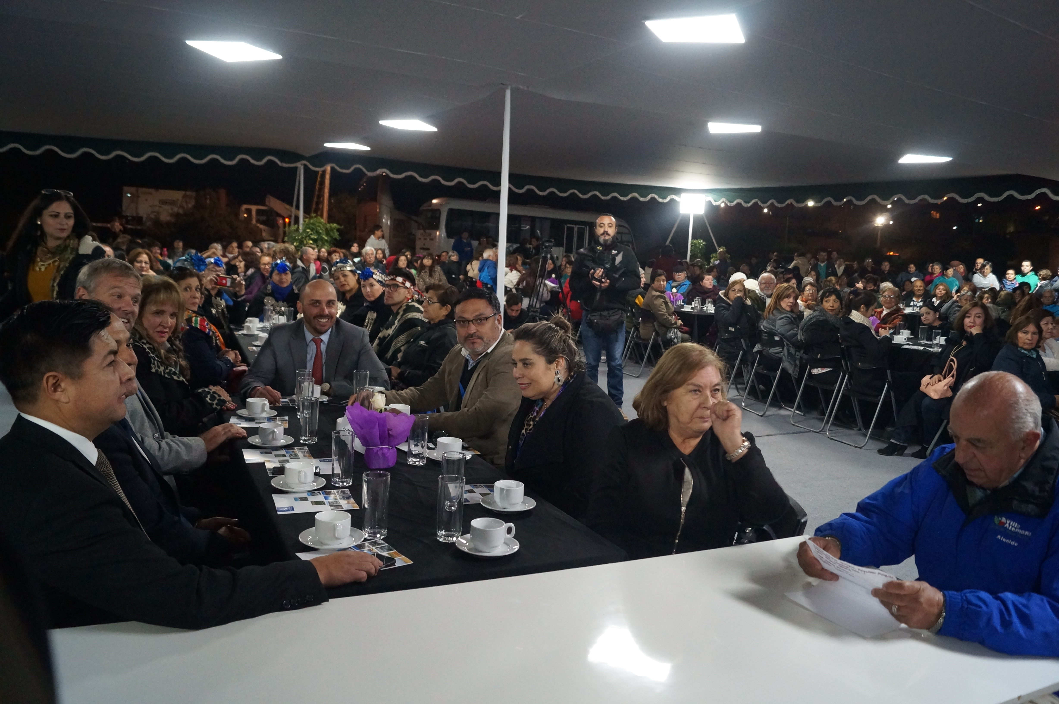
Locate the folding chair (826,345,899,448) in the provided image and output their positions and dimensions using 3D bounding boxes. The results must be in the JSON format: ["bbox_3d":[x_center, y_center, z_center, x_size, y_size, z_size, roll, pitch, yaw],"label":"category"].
[{"bbox_3d":[2.835,0.339,6.611,0.480,0.790,0.450,-1,9,-25],"label":"folding chair"}]

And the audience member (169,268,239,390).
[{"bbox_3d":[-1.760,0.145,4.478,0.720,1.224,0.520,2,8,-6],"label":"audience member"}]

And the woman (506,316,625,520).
[{"bbox_3d":[0.047,0.533,2.451,0.750,1.250,0.530,-1,9,-25],"label":"woman"}]

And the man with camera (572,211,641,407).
[{"bbox_3d":[0.657,-0.313,6.821,0.600,1.730,0.420,4,8,7],"label":"man with camera"}]

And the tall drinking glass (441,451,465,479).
[{"bbox_3d":[-0.217,0.362,2.243,0.067,0.150,0.067,3,8,0],"label":"tall drinking glass"}]

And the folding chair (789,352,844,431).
[{"bbox_3d":[2.584,0.243,6.844,0.480,0.810,0.450,-1,9,-28],"label":"folding chair"}]

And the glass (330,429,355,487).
[{"bbox_3d":[-0.558,0.317,2.377,0.067,0.150,0.067,3,8,0],"label":"glass"}]

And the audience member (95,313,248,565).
[{"bbox_3d":[-0.984,0.513,2.140,0.800,1.260,0.560,0,9,-22],"label":"audience member"}]

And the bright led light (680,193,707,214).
[{"bbox_3d":[2.952,-2.669,14.300,0.480,0.380,0.150,4,8,7],"label":"bright led light"}]

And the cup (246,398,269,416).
[{"bbox_3d":[-1.008,0.208,2.960,0.100,0.058,0.080,7,9,26],"label":"cup"}]

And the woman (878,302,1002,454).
[{"bbox_3d":[3.245,0.184,6.177,0.820,1.173,0.500,-1,9,-28],"label":"woman"}]

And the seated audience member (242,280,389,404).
[{"bbox_3d":[-0.962,0.296,3.645,0.620,1.230,0.750,0,8,-19],"label":"seated audience member"}]

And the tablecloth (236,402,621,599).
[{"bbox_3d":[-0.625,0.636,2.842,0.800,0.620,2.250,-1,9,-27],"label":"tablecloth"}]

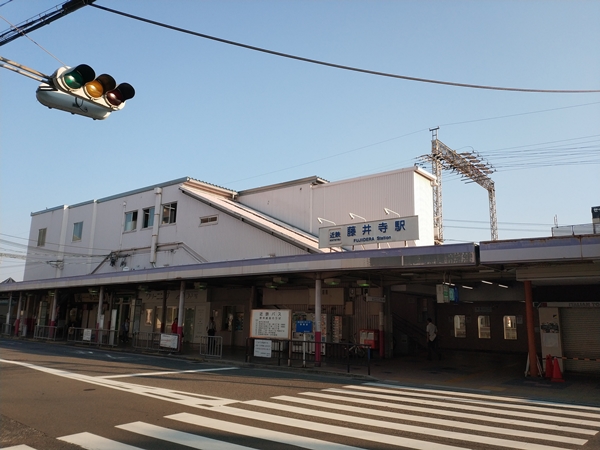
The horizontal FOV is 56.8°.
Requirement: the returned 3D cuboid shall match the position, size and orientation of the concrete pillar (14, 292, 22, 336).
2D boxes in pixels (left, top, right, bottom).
[{"bbox_3d":[-20.165,6.376,39.761,0.210,3.129,0.210,-7,-13,40],"label":"concrete pillar"}]

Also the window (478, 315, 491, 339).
[{"bbox_3d":[10.794,5.975,32.400,0.720,1.280,0.150,-8,-15,41],"label":"window"}]

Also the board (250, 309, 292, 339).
[{"bbox_3d":[-0.987,3.401,19.000,1.950,0.990,0.120,-8,-15,41],"label":"board"}]

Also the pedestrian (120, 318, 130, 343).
[{"bbox_3d":[-11.408,6.916,36.428,0.420,1.530,0.460,-6,-12,36],"label":"pedestrian"}]

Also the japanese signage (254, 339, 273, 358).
[{"bbox_3d":[-1.301,4.319,19.400,0.840,0.600,0.030,-7,-13,40],"label":"japanese signage"}]

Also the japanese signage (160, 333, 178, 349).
[{"bbox_3d":[-5.732,5.125,24.400,1.180,0.570,0.040,-8,-15,41],"label":"japanese signage"}]

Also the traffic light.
[{"bbox_3d":[-3.527,-2.169,9.100,0.700,0.430,1.220,-7,-14,37],"label":"traffic light"}]

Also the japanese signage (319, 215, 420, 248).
[{"bbox_3d":[2.273,0.241,18.300,3.850,0.780,0.170,-8,-15,41],"label":"japanese signage"}]

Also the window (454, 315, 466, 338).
[{"bbox_3d":[9.611,6.093,33.300,0.720,1.260,0.150,-8,-15,41],"label":"window"}]

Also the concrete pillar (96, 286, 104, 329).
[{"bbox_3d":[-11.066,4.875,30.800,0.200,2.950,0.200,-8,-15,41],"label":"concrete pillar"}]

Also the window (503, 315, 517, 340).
[{"bbox_3d":[10.421,5.091,27.500,0.680,1.233,0.100,-7,-13,40],"label":"window"}]

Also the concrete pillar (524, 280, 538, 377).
[{"bbox_3d":[6.864,3.046,16.433,0.230,2.796,0.230,-7,-13,40],"label":"concrete pillar"}]

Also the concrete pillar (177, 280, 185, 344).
[{"bbox_3d":[-5.420,4.151,25.266,0.190,3.191,0.190,-7,-13,40],"label":"concrete pillar"}]

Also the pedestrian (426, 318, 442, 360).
[{"bbox_3d":[5.303,4.548,22.037,0.450,1.643,0.480,-8,-13,41],"label":"pedestrian"}]

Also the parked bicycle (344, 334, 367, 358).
[{"bbox_3d":[2.299,5.022,22.983,1.500,0.993,0.520,-8,-13,42],"label":"parked bicycle"}]

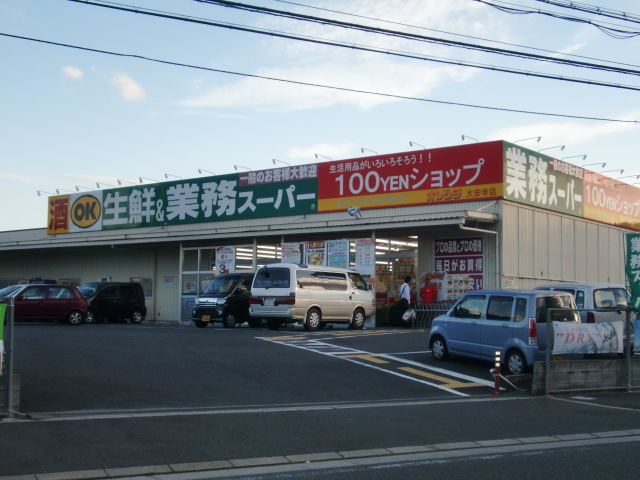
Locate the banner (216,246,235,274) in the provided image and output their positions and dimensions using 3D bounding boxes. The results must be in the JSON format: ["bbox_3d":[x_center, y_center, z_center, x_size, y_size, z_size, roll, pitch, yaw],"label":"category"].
[{"bbox_3d":[-3.731,0.861,35.182,1.010,1.184,0.030,-3,-6,38],"label":"banner"}]

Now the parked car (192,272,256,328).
[{"bbox_3d":[-2.710,2.100,30.800,1.475,1.840,3.400,-2,-4,38],"label":"parked car"}]

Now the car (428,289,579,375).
[{"bbox_3d":[3.808,1.847,18.861,1.475,1.645,3.395,2,-2,-31],"label":"car"}]

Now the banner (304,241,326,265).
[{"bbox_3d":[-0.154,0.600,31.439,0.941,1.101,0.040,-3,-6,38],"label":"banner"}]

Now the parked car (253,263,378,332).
[{"bbox_3d":[-0.073,1.827,27.814,1.700,1.970,4.750,-3,-6,35],"label":"parked car"}]

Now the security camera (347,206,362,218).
[{"bbox_3d":[1.207,-0.961,30.789,0.420,0.400,0.400,4,-6,-37],"label":"security camera"}]

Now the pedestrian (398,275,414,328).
[{"bbox_3d":[2.912,2.082,29.706,0.450,1.710,0.500,0,-5,3],"label":"pedestrian"}]

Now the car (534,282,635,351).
[{"bbox_3d":[6.160,1.960,22.600,1.500,1.700,3.500,2,-2,-30],"label":"car"}]

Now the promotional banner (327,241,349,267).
[{"bbox_3d":[0.650,0.624,31.715,0.969,1.180,0.030,-3,-6,38],"label":"promotional banner"}]

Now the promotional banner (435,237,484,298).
[{"bbox_3d":[4.740,0.933,30.355,1.867,1.959,0.050,-3,-6,38],"label":"promotional banner"}]

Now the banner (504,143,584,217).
[{"bbox_3d":[8.336,-2.093,32.307,0.150,1.991,7.019,-3,-6,38],"label":"banner"}]

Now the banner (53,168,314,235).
[{"bbox_3d":[-7.021,-1.621,39.789,17.505,2.001,0.150,-3,-6,38],"label":"banner"}]

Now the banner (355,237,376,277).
[{"bbox_3d":[1.531,0.580,30.113,0.809,1.214,0.040,-3,-6,38],"label":"banner"}]

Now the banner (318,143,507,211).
[{"bbox_3d":[2.842,-2.041,30.084,7.411,1.834,0.150,-3,-6,38],"label":"banner"}]

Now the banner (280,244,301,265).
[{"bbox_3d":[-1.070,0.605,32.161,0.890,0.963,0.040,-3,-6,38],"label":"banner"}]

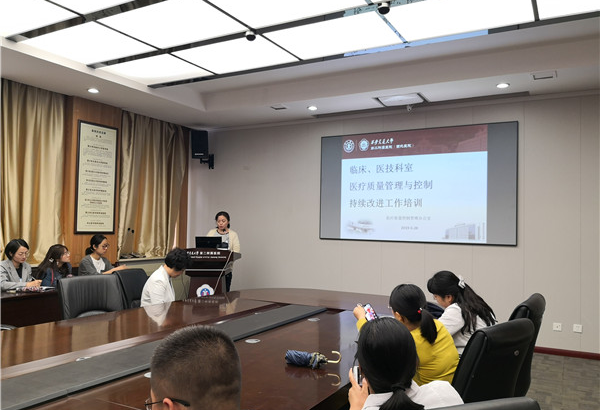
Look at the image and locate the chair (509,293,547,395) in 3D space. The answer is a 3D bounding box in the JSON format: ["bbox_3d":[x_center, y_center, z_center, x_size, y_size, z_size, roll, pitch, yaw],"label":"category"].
[{"bbox_3d":[1.332,1.133,3.311,0.650,0.990,0.600,0,-2,42],"label":"chair"}]

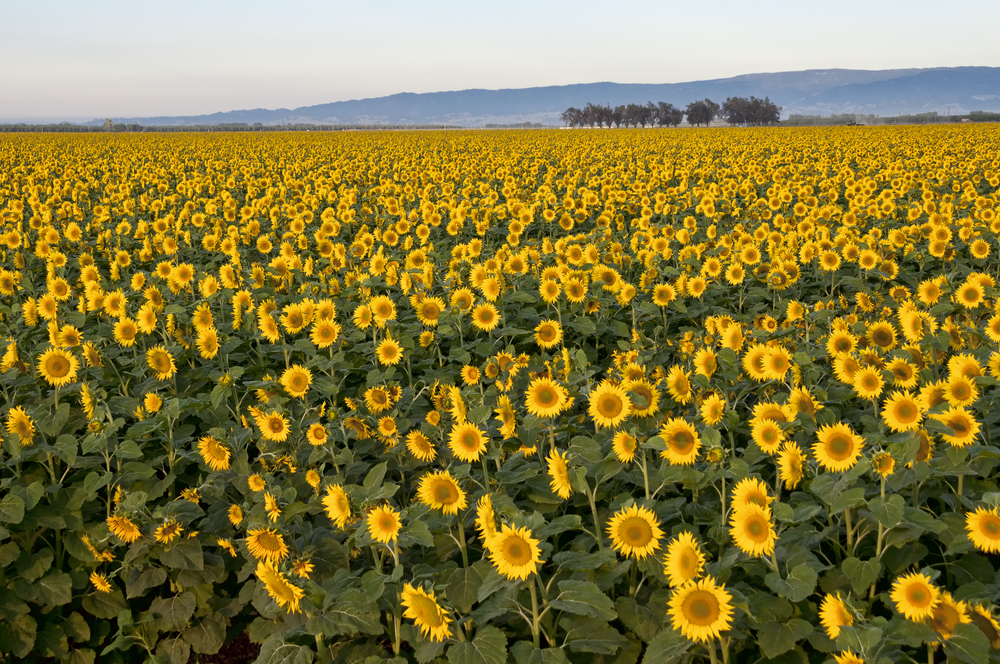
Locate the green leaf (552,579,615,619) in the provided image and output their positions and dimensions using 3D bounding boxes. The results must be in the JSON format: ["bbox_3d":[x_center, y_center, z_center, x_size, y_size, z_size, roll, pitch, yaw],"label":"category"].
[{"bbox_3d":[0.303,0.976,6.350,0.235,0.100,0.160,-1,7,-9],"label":"green leaf"}]

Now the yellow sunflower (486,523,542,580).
[{"bbox_3d":[0.053,0.810,6.450,0.205,0.210,0.070,1,7,12],"label":"yellow sunflower"}]

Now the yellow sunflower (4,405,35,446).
[{"bbox_3d":[-2.414,0.471,8.800,0.212,0.216,0.078,4,13,32],"label":"yellow sunflower"}]

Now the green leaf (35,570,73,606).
[{"bbox_3d":[-2.151,1.233,8.400,0.190,0.200,0.060,-1,-36,-8],"label":"green leaf"}]

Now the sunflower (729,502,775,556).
[{"bbox_3d":[0.925,0.723,6.400,0.195,0.195,0.065,5,-3,36],"label":"sunflower"}]

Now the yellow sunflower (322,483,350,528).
[{"bbox_3d":[-0.690,0.739,7.400,0.065,0.185,0.170,-15,14,-39],"label":"yellow sunflower"}]

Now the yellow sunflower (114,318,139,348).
[{"bbox_3d":[-2.850,0.011,13.300,0.215,0.225,0.075,2,4,18],"label":"yellow sunflower"}]

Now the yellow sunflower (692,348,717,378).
[{"bbox_3d":[1.264,0.195,10.800,0.065,0.200,0.200,4,2,-42],"label":"yellow sunflower"}]

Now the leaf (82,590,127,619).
[{"bbox_3d":[-1.924,1.325,8.500,0.210,0.150,0.060,-2,-18,-13],"label":"leaf"}]

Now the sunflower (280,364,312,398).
[{"bbox_3d":[-1.258,0.306,10.800,0.205,0.210,0.060,0,2,5],"label":"sunflower"}]

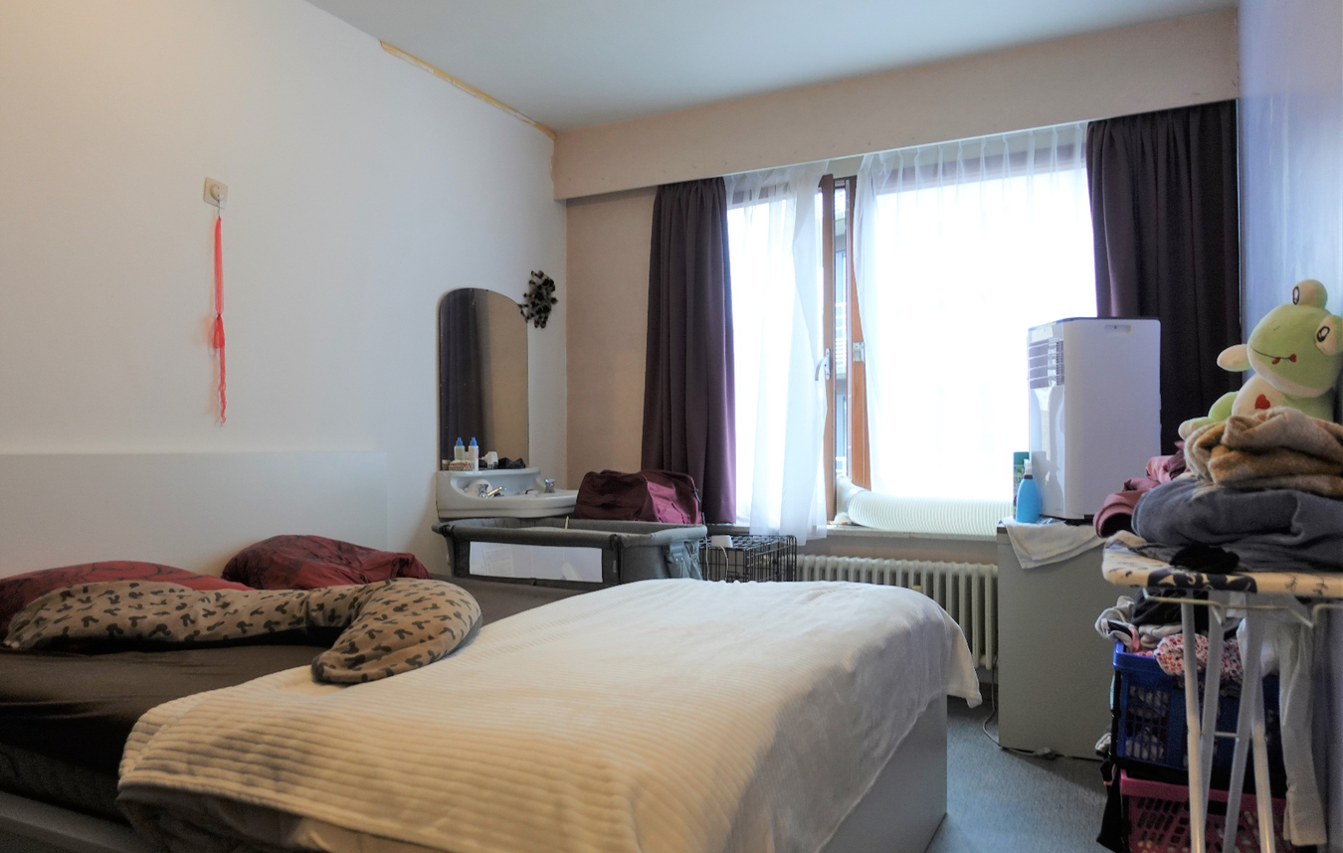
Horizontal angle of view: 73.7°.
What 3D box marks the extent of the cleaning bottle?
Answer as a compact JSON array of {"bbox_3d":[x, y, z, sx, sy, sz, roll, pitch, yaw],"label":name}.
[{"bbox_3d":[1.272,0.232,3.188,0.084,0.233,0.069,1,-1,-37],"label":"cleaning bottle"}]

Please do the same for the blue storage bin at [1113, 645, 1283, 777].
[{"bbox_3d":[1.298,0.668,2.194,0.371,0.270,0.475,0,-1,27],"label":"blue storage bin"}]

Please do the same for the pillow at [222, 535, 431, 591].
[{"bbox_3d":[-1.048,0.440,2.855,0.515,0.223,0.693,0,-1,27],"label":"pillow"}]

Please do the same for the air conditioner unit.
[{"bbox_3d":[1.520,-0.013,3.269,0.332,0.713,0.297,0,-1,-3],"label":"air conditioner unit"}]

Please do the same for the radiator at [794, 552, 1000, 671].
[{"bbox_3d":[0.914,0.742,3.663,1.010,0.399,0.139,0,-1,27],"label":"radiator"}]

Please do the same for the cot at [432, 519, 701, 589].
[{"bbox_3d":[-0.403,0.738,3.470,0.921,0.718,0.584,0,-1,27],"label":"cot"}]

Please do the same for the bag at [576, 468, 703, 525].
[{"bbox_3d":[-0.134,0.310,3.818,0.356,0.247,0.446,0,-1,27],"label":"bag"}]

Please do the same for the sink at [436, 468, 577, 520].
[{"bbox_3d":[-0.625,0.288,3.831,0.470,0.213,0.584,0,-1,27],"label":"sink"}]

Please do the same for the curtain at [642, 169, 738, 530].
[{"bbox_3d":[0.086,-0.357,4.161,0.475,1.624,0.129,0,-1,27],"label":"curtain"}]

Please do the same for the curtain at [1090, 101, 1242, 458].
[{"bbox_3d":[1.800,-0.371,3.283,0.495,1.624,0.129,0,-1,27],"label":"curtain"}]

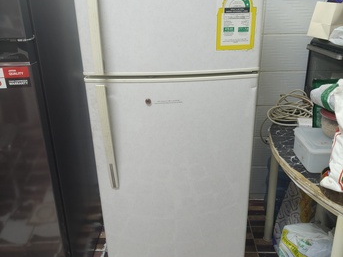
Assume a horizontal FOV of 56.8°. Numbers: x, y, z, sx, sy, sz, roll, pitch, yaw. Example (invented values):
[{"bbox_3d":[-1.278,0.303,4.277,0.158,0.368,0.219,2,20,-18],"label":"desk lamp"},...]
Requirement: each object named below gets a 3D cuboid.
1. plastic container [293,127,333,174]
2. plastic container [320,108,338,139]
[{"bbox_3d":[0.588,0.074,1.196,0.190,0.083,0.193,-2,22,0],"label":"plastic container"},{"bbox_3d":[0.655,-0.028,1.224,0.135,0.080,0.135,-2,22,0],"label":"plastic container"}]

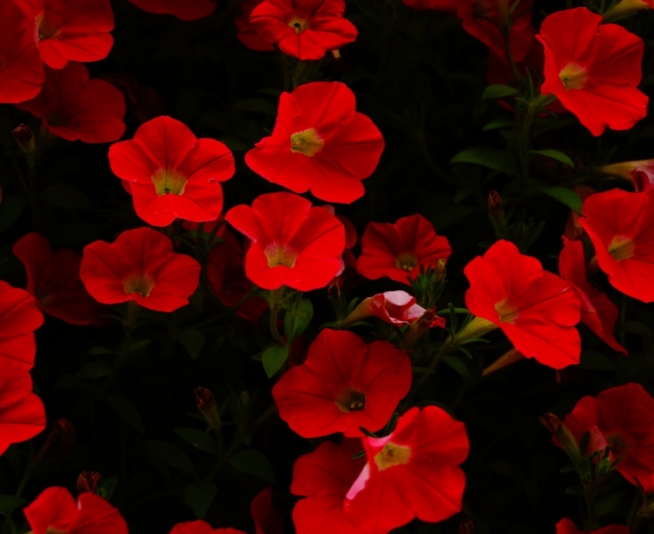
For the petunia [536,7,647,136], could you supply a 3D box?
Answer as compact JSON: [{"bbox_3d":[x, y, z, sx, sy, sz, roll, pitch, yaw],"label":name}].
[{"bbox_3d":[0.129,-0.096,0.800,0.060,0.063,0.038,-14,-6,-26],"label":"petunia"}]

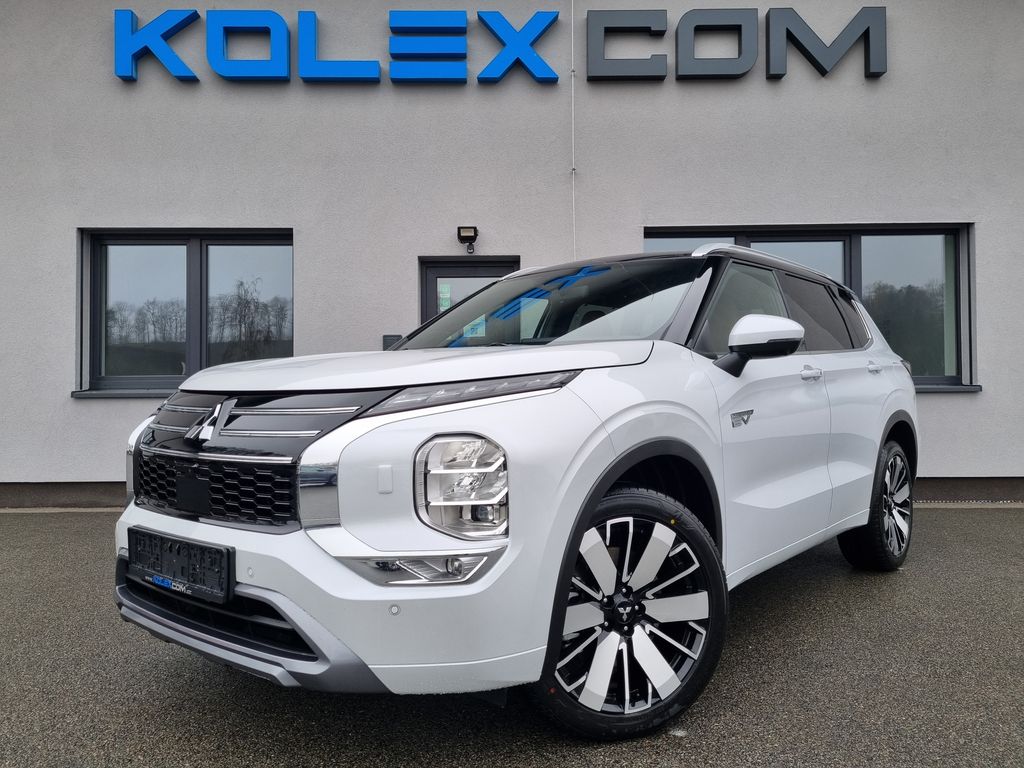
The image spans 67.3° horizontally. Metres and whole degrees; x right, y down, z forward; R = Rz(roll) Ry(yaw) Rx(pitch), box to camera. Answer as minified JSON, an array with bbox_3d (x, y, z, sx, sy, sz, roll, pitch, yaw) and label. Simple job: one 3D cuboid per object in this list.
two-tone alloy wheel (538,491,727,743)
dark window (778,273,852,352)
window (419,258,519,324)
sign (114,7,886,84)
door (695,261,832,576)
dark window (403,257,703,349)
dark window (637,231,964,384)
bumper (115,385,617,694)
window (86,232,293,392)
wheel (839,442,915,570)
[{"bbox_3d":[0.290,0.646,2.231,0.725,0.725,0.250,0,-1,-23],"label":"two-tone alloy wheel"},{"bbox_3d":[1.454,-0.338,3.684,0.070,0.370,0.800,-22,-15,38],"label":"dark window"},{"bbox_3d":[-0.388,-0.068,7.132,0.911,2.200,0.120,0,-1,0],"label":"window"},{"bbox_3d":[-0.101,-3.116,7.048,7.066,0.640,0.110,0,-1,0],"label":"sign"},{"bbox_3d":[0.960,0.068,2.996,0.240,1.220,1.120,-1,-2,40],"label":"door"},{"bbox_3d":[0.150,-0.337,3.309,1.420,0.140,0.880,-2,31,40],"label":"dark window"},{"bbox_3d":[2.751,-0.704,7.125,3.048,1.514,0.150,0,-1,0],"label":"dark window"},{"bbox_3d":[-0.667,0.381,2.322,1.840,0.740,0.740,-1,-2,40],"label":"bumper"},{"bbox_3d":[-2.992,-0.676,7.125,1.936,1.495,0.150,0,-1,0],"label":"window"},{"bbox_3d":[2.032,0.672,4.291,0.250,0.725,0.725,-1,-2,40],"label":"wheel"}]

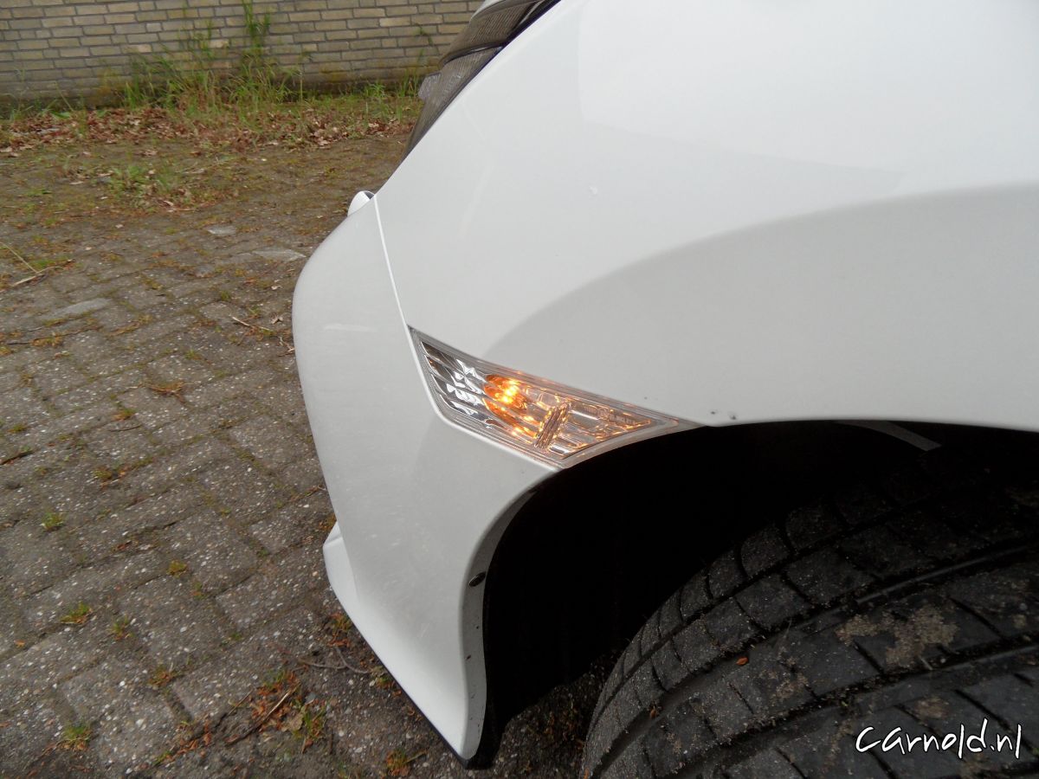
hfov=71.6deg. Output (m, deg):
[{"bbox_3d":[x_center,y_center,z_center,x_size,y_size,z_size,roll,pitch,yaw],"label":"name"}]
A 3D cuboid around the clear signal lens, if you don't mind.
[{"bbox_3d":[0.012,0.007,0.394,0.036,0.060,0.207,-25,28,-32],"label":"clear signal lens"}]

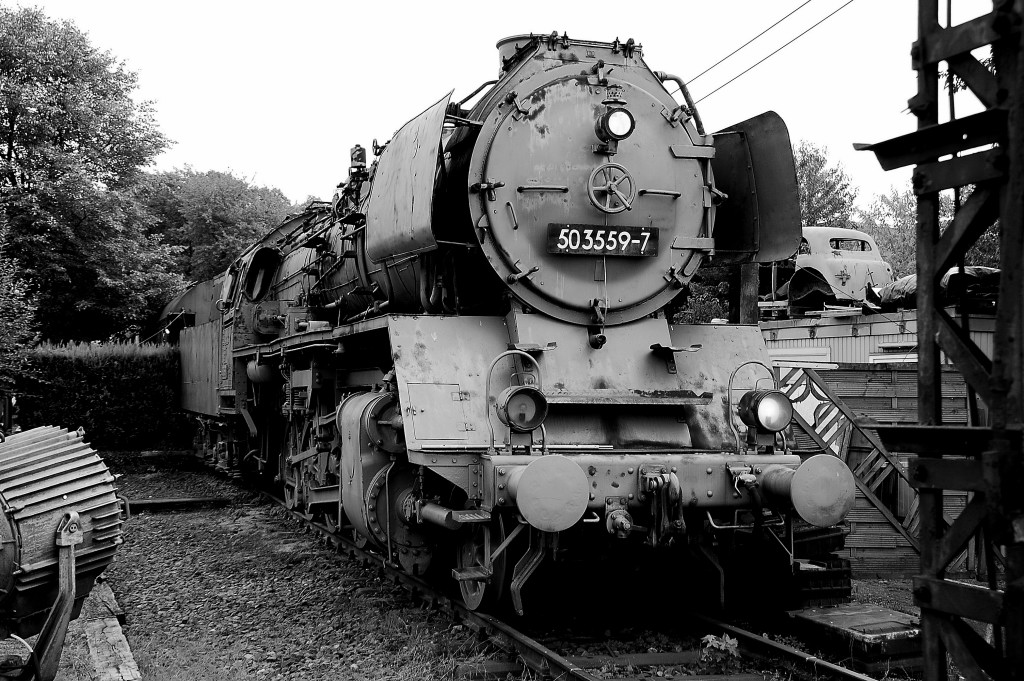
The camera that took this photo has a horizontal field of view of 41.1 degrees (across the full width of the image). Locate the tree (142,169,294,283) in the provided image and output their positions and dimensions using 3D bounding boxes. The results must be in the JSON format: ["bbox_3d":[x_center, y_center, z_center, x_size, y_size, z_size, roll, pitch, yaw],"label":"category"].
[{"bbox_3d":[-9.382,-1.082,43.839,6.000,8.810,5.800,1,-2,-12],"label":"tree"}]

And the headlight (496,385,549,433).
[{"bbox_3d":[0.059,0.433,8.660,0.280,0.285,0.270,1,-2,-16],"label":"headlight"}]

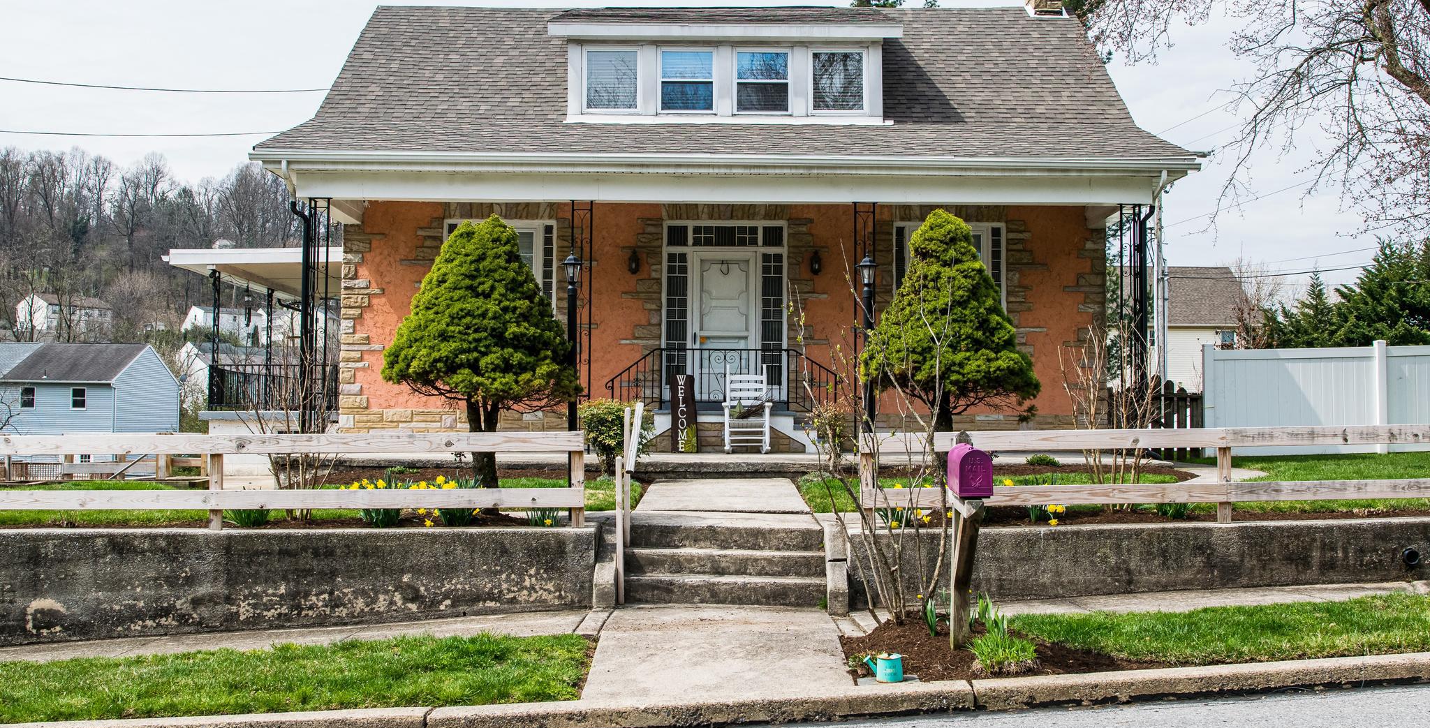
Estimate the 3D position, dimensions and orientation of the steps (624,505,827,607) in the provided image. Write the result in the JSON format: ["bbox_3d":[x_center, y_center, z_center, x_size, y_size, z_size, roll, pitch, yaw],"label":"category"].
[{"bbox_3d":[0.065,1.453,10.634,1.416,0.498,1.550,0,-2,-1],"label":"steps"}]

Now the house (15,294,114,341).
[{"bbox_3d":[-119.515,-8.965,262.967,9.131,7.199,13.128,-1,-3,30],"label":"house"}]

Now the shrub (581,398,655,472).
[{"bbox_3d":[-1.051,0.770,15.200,0.790,0.803,0.760,0,-2,-1],"label":"shrub"}]

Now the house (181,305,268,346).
[{"bbox_3d":[-79.472,-6.006,231.566,6.217,6.174,11.672,-1,-3,35],"label":"house"}]

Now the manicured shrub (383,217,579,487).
[{"bbox_3d":[-1.743,0.012,10.650,1.470,2.220,1.470,0,-2,-1],"label":"manicured shrub"}]

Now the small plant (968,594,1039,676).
[{"bbox_3d":[1.630,1.519,8.100,0.400,0.405,0.400,0,-2,-1],"label":"small plant"}]

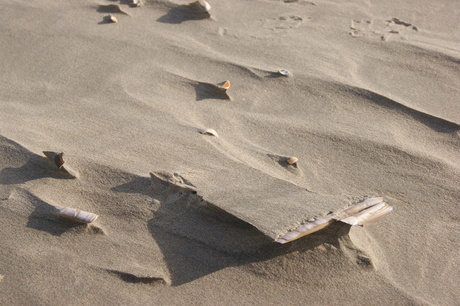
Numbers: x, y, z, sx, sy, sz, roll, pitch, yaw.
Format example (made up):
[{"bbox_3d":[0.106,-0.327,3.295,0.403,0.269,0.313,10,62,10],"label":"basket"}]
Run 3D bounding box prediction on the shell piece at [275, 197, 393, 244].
[{"bbox_3d":[0.116,0.074,0.947,0.146,0.018,0.030,-18,35,-29],"label":"shell piece"}]

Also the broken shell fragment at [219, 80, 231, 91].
[{"bbox_3d":[-0.007,-0.099,1.262,0.015,0.013,0.012,0,30,0],"label":"broken shell fragment"}]

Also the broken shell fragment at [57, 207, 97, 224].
[{"bbox_3d":[-0.172,0.071,0.971,0.043,0.010,0.016,12,32,20],"label":"broken shell fragment"}]

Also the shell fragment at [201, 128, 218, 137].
[{"bbox_3d":[-0.025,-0.027,1.146,0.020,0.009,0.016,6,30,10],"label":"shell fragment"}]

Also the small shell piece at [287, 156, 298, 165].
[{"bbox_3d":[0.079,0.009,1.081,0.014,0.009,0.012,0,30,0],"label":"small shell piece"}]

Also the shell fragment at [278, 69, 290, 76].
[{"bbox_3d":[0.084,-0.123,1.314,0.016,0.007,0.014,0,30,0],"label":"shell fragment"}]

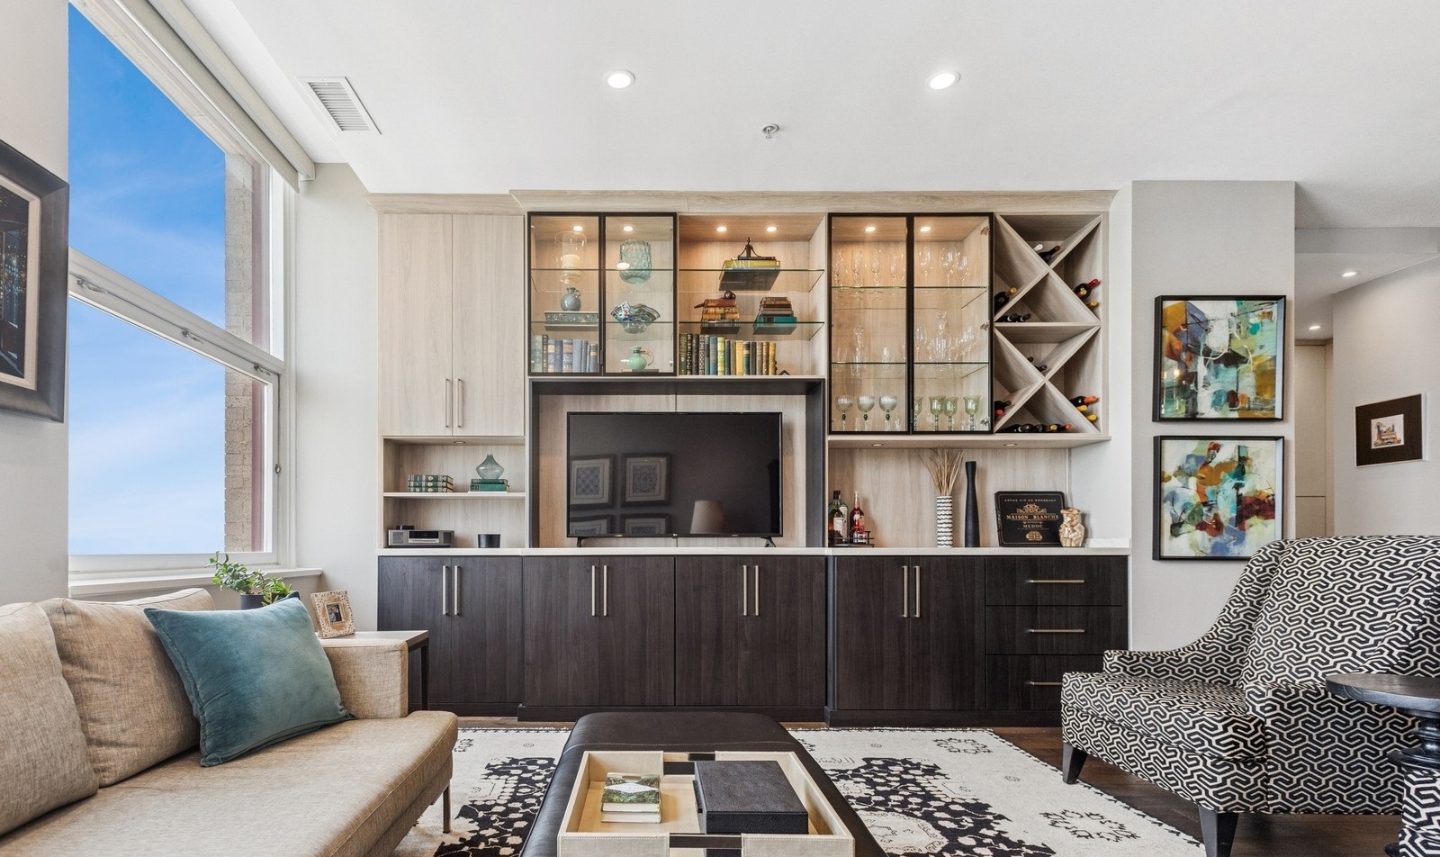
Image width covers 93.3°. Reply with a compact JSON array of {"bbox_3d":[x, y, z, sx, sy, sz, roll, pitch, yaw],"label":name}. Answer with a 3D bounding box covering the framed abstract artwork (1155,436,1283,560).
[{"bbox_3d":[2.553,0.358,3.487,0.640,0.631,0.045,0,0,0],"label":"framed abstract artwork"}]

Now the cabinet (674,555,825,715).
[{"bbox_3d":[0.148,1.085,3.745,0.783,0.836,0.430,0,-3,-2],"label":"cabinet"}]

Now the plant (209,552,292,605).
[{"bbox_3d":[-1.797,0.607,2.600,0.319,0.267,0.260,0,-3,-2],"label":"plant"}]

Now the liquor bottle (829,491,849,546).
[{"bbox_3d":[0.677,0.510,3.860,0.095,0.304,0.085,0,0,0],"label":"liquor bottle"}]

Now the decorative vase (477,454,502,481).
[{"bbox_3d":[-1.280,0.213,3.780,0.150,0.150,0.150,0,-3,-2],"label":"decorative vase"}]

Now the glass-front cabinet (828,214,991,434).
[{"bbox_3d":[0.979,-0.529,3.720,0.842,1.140,0.380,0,-3,-2],"label":"glass-front cabinet"}]

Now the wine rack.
[{"bbox_3d":[1.701,-0.529,3.720,0.602,1.151,0.380,0,-3,-2],"label":"wine rack"}]

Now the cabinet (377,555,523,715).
[{"bbox_3d":[-1.496,1.160,3.915,0.801,0.888,0.330,0,0,0],"label":"cabinet"}]

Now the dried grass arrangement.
[{"bbox_3d":[1.200,0.233,3.660,0.236,0.261,0.190,0,-3,-2],"label":"dried grass arrangement"}]

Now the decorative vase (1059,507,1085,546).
[{"bbox_3d":[1.866,0.525,3.600,0.137,0.215,0.130,0,-3,-2],"label":"decorative vase"}]

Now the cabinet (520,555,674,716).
[{"bbox_3d":[-0.668,1.141,3.840,0.826,0.886,0.400,0,0,0],"label":"cabinet"}]

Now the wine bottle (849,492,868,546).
[{"bbox_3d":[0.775,0.503,3.820,0.086,0.297,0.082,0,0,0],"label":"wine bottle"}]

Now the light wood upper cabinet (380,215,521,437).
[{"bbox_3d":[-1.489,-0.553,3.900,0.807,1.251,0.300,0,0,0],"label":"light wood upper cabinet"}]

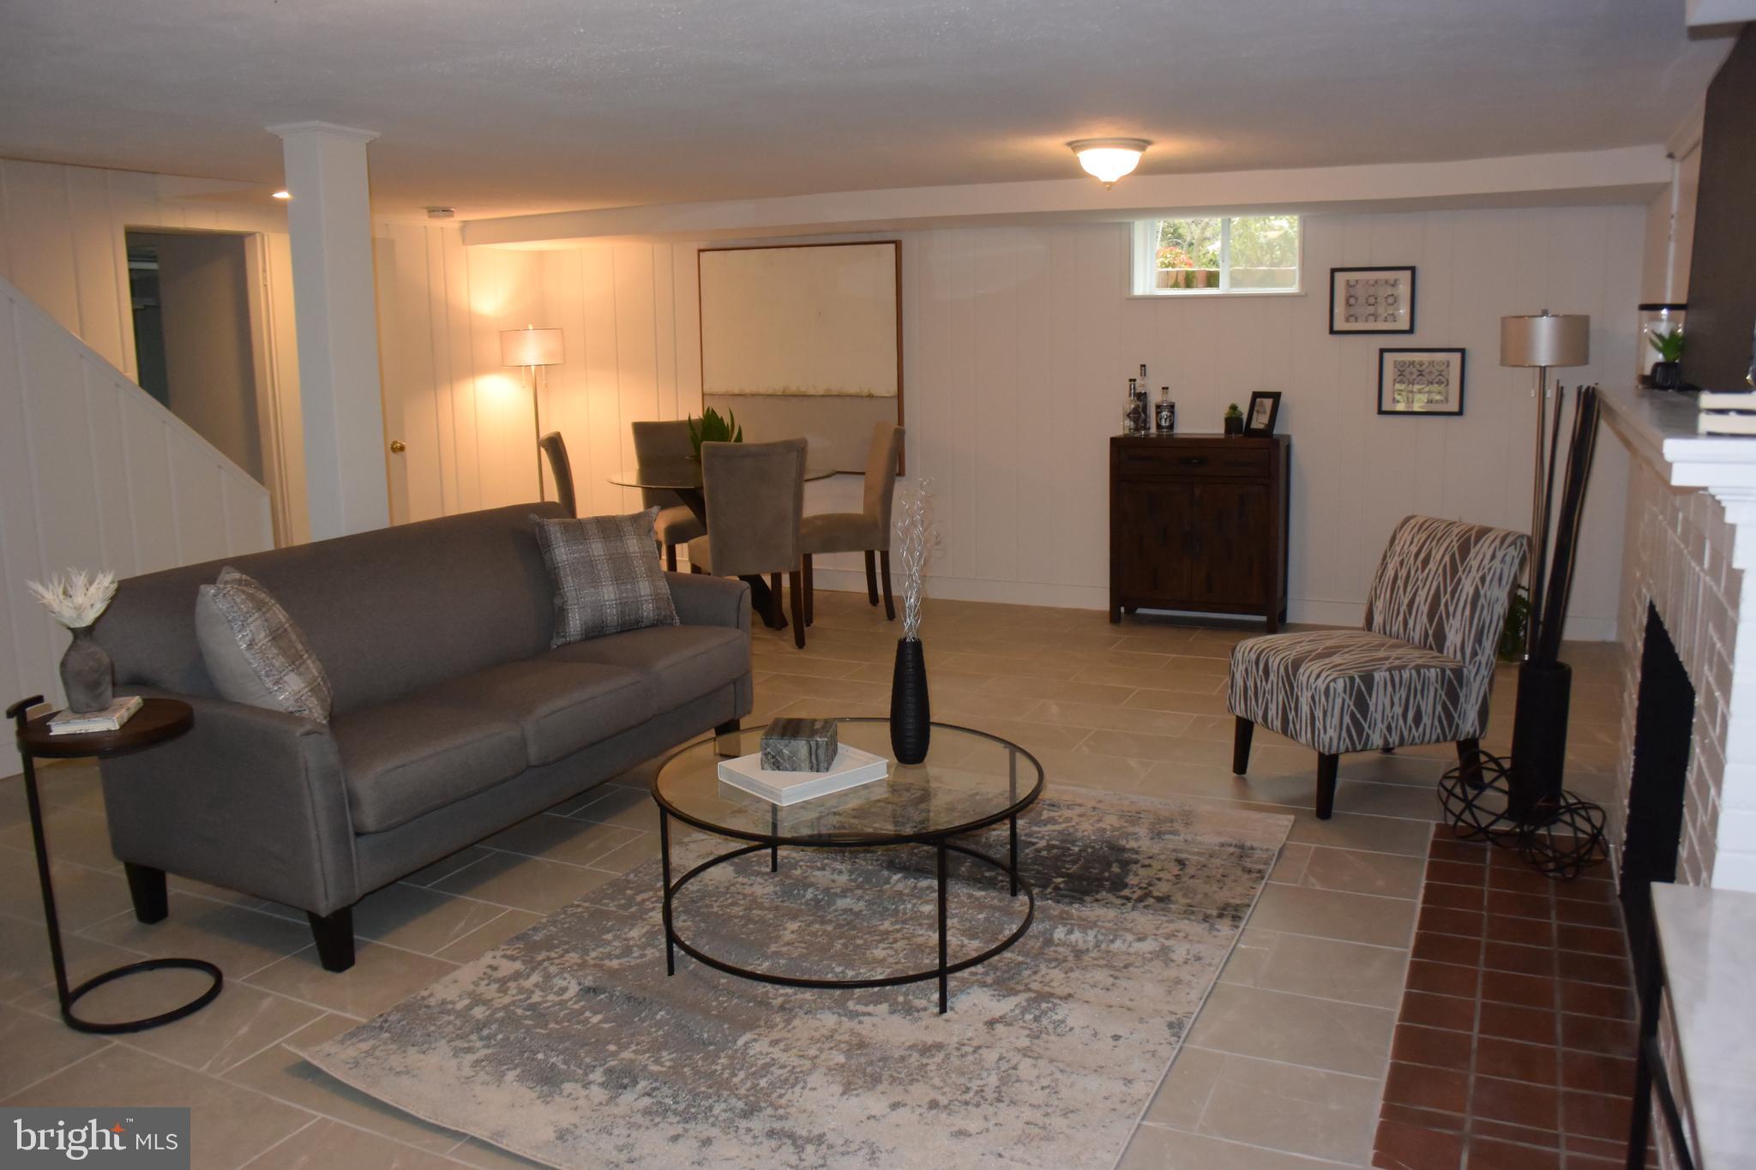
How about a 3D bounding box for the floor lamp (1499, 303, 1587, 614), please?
[{"bbox_3d":[2.949,-0.425,5.875,0.365,1.560,0.365,4,10,23],"label":"floor lamp"}]

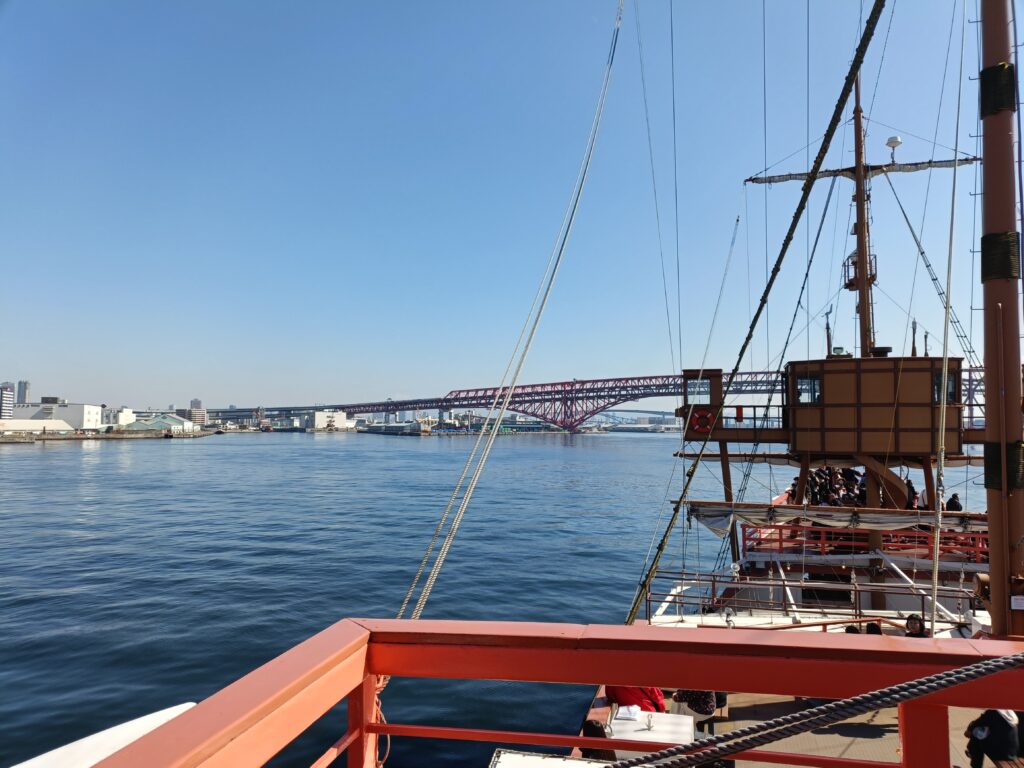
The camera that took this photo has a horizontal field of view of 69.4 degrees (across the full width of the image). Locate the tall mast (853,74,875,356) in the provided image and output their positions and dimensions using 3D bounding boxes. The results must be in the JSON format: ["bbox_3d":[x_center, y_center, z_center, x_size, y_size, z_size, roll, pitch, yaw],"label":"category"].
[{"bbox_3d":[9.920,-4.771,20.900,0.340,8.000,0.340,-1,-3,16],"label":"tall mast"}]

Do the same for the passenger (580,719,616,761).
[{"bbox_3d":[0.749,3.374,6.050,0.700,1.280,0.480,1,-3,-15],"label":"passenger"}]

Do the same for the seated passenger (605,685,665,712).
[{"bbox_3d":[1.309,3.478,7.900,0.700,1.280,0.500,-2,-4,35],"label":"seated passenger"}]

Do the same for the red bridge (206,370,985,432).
[{"bbox_3d":[-67.000,40.178,1215.659,1400.000,76.000,25.000,-2,-4,33],"label":"red bridge"}]

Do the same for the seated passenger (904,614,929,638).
[{"bbox_3d":[5.020,3.551,9.200,0.500,1.280,0.700,-2,-4,32],"label":"seated passenger"}]

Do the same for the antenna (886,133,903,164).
[{"bbox_3d":[10.966,-6.735,21.200,0.460,0.780,0.460,-1,-3,16],"label":"antenna"}]

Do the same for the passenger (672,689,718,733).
[{"bbox_3d":[2.071,3.501,8.300,0.700,1.280,0.500,-1,-3,20],"label":"passenger"}]

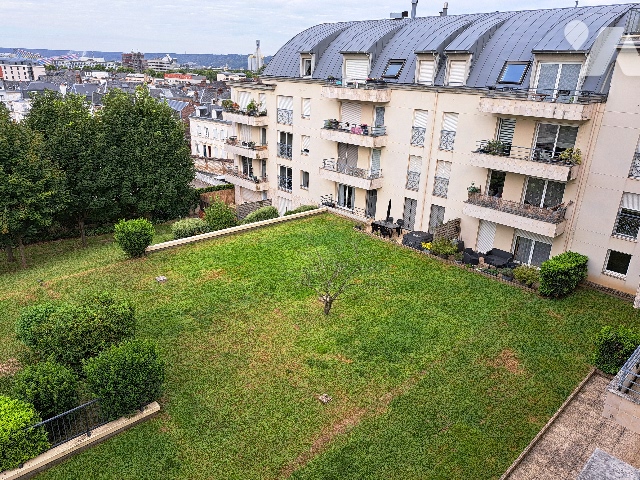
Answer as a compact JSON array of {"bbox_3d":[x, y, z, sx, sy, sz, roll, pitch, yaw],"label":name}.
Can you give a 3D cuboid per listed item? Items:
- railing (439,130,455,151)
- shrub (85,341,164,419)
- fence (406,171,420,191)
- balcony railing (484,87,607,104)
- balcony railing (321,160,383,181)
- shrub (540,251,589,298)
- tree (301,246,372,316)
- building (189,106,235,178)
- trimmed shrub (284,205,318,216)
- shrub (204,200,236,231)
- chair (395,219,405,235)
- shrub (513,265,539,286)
[{"bbox_3d":[7.252,-5.712,25.458,0.120,1.080,1.050,-17,28,-40],"label":"railing"},{"bbox_3d":[-6.045,4.181,13.653,2.150,2.000,2.200,21,29,39],"label":"shrub"},{"bbox_3d":[5.836,-3.643,27.665,0.070,1.090,0.920,-17,28,-41],"label":"fence"},{"bbox_3d":[10.145,-6.887,21.128,4.900,0.550,1.100,21,29,39],"label":"balcony railing"},{"bbox_3d":[2.106,-4.869,30.250,4.650,0.660,1.100,21,29,39],"label":"balcony railing"},{"bbox_3d":[11.658,1.717,21.304,2.050,1.550,1.200,-17,28,-41],"label":"shrub"},{"bbox_3d":[0.526,1.894,18.866,2.900,2.700,2.900,1,22,-1],"label":"tree"},{"bbox_3d":[-12.966,-17.178,70.356,14.000,9.300,9.000,20,28,39],"label":"building"},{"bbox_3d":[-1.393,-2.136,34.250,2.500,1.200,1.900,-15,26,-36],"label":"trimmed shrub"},{"bbox_3d":[-6.906,-1.698,30.206,2.300,2.500,2.300,-15,26,-36],"label":"shrub"},{"bbox_3d":[5.033,-0.783,28.165,0.550,0.880,0.500,-17,28,-41],"label":"chair"},{"bbox_3d":[10.270,1.808,22.023,1.250,1.000,1.200,21,29,39],"label":"shrub"}]

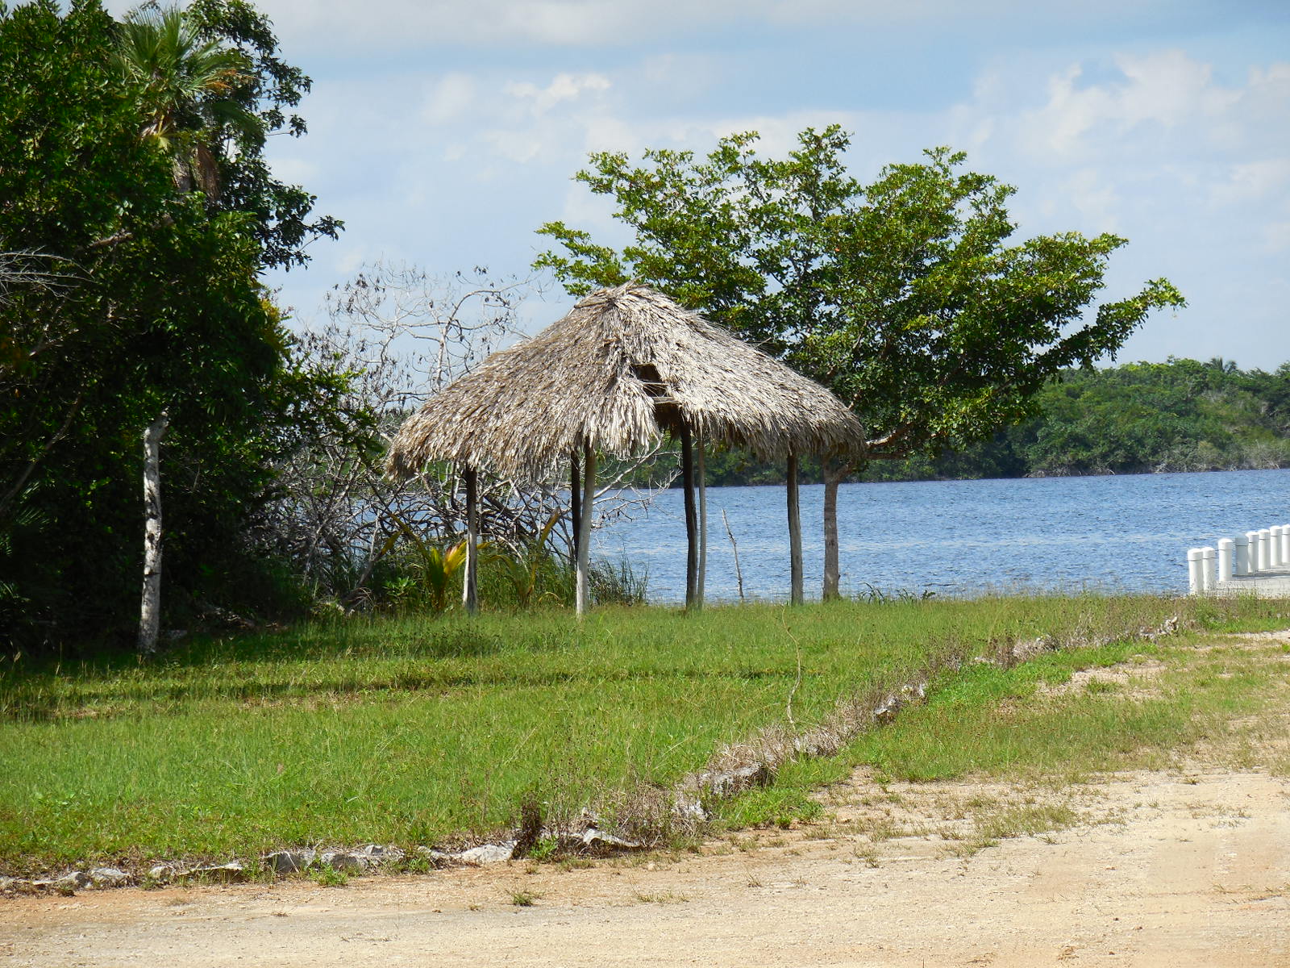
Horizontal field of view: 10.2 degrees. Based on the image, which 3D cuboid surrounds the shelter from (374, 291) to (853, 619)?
[{"bbox_3d":[-0.240,-0.425,88.000,4.750,4.050,3.950,-2,0,-36],"label":"shelter"}]

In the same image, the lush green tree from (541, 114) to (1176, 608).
[{"bbox_3d":[2.849,-1.604,95.000,8.500,6.250,7.400,-2,0,0],"label":"lush green tree"}]

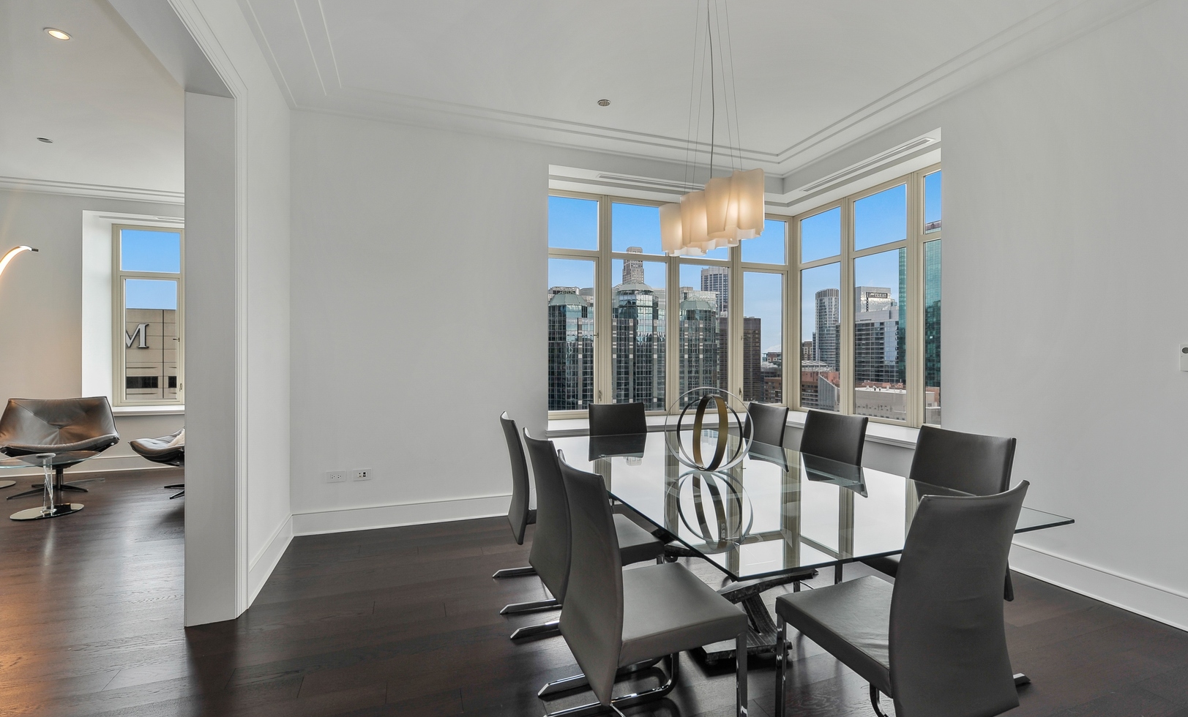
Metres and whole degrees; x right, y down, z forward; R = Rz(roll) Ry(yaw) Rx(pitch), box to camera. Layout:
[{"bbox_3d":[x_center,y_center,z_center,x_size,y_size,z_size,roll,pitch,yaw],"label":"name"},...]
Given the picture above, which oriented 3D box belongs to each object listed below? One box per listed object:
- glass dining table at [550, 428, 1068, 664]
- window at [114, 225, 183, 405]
[{"bbox_3d":[0.550,0.882,2.501,1.269,0.735,2.231,0,0,-20],"label":"glass dining table"},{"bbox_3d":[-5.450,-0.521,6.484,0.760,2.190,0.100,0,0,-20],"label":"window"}]

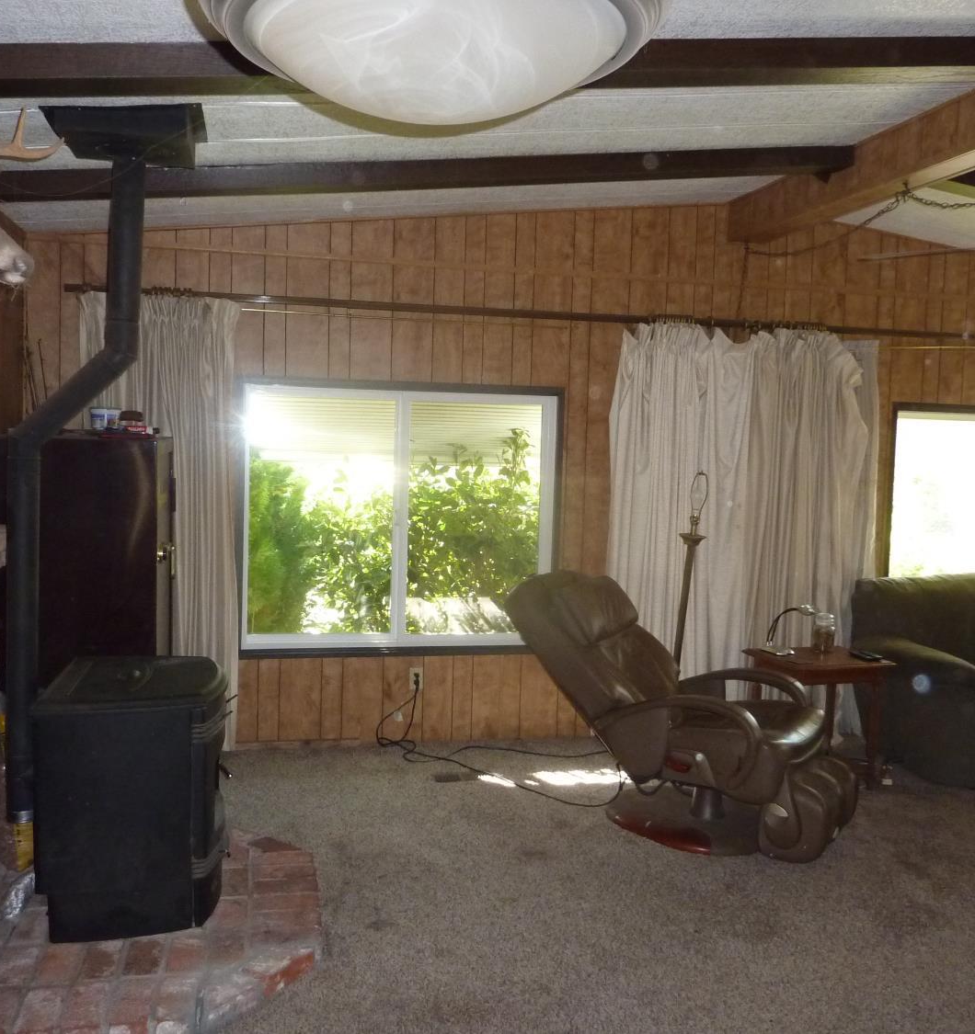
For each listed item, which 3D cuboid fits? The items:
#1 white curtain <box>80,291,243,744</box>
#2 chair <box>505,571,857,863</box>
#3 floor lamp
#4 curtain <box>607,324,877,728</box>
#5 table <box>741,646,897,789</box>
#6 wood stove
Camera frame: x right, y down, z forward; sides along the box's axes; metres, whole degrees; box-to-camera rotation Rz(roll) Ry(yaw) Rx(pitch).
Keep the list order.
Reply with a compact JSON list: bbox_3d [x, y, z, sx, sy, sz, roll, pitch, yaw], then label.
[{"bbox_3d":[-1.509,0.049,4.588,0.690,2.090,0.140,1,3,-14],"label":"white curtain"},{"bbox_3d":[0.797,0.750,4.017,1.310,0.985,0.700,4,4,27],"label":"chair"},{"bbox_3d":[0.959,0.487,4.816,0.260,1.423,0.260,5,3,-14],"label":"floor lamp"},{"bbox_3d":[1.331,0.114,5.220,1.440,2.110,0.200,1,3,-14],"label":"curtain"},{"bbox_3d":[1.533,0.942,4.622,0.535,0.570,0.470,1,3,-14],"label":"table"},{"bbox_3d":[-1.073,0.836,3.106,0.530,0.680,0.640,1,3,-15],"label":"wood stove"}]

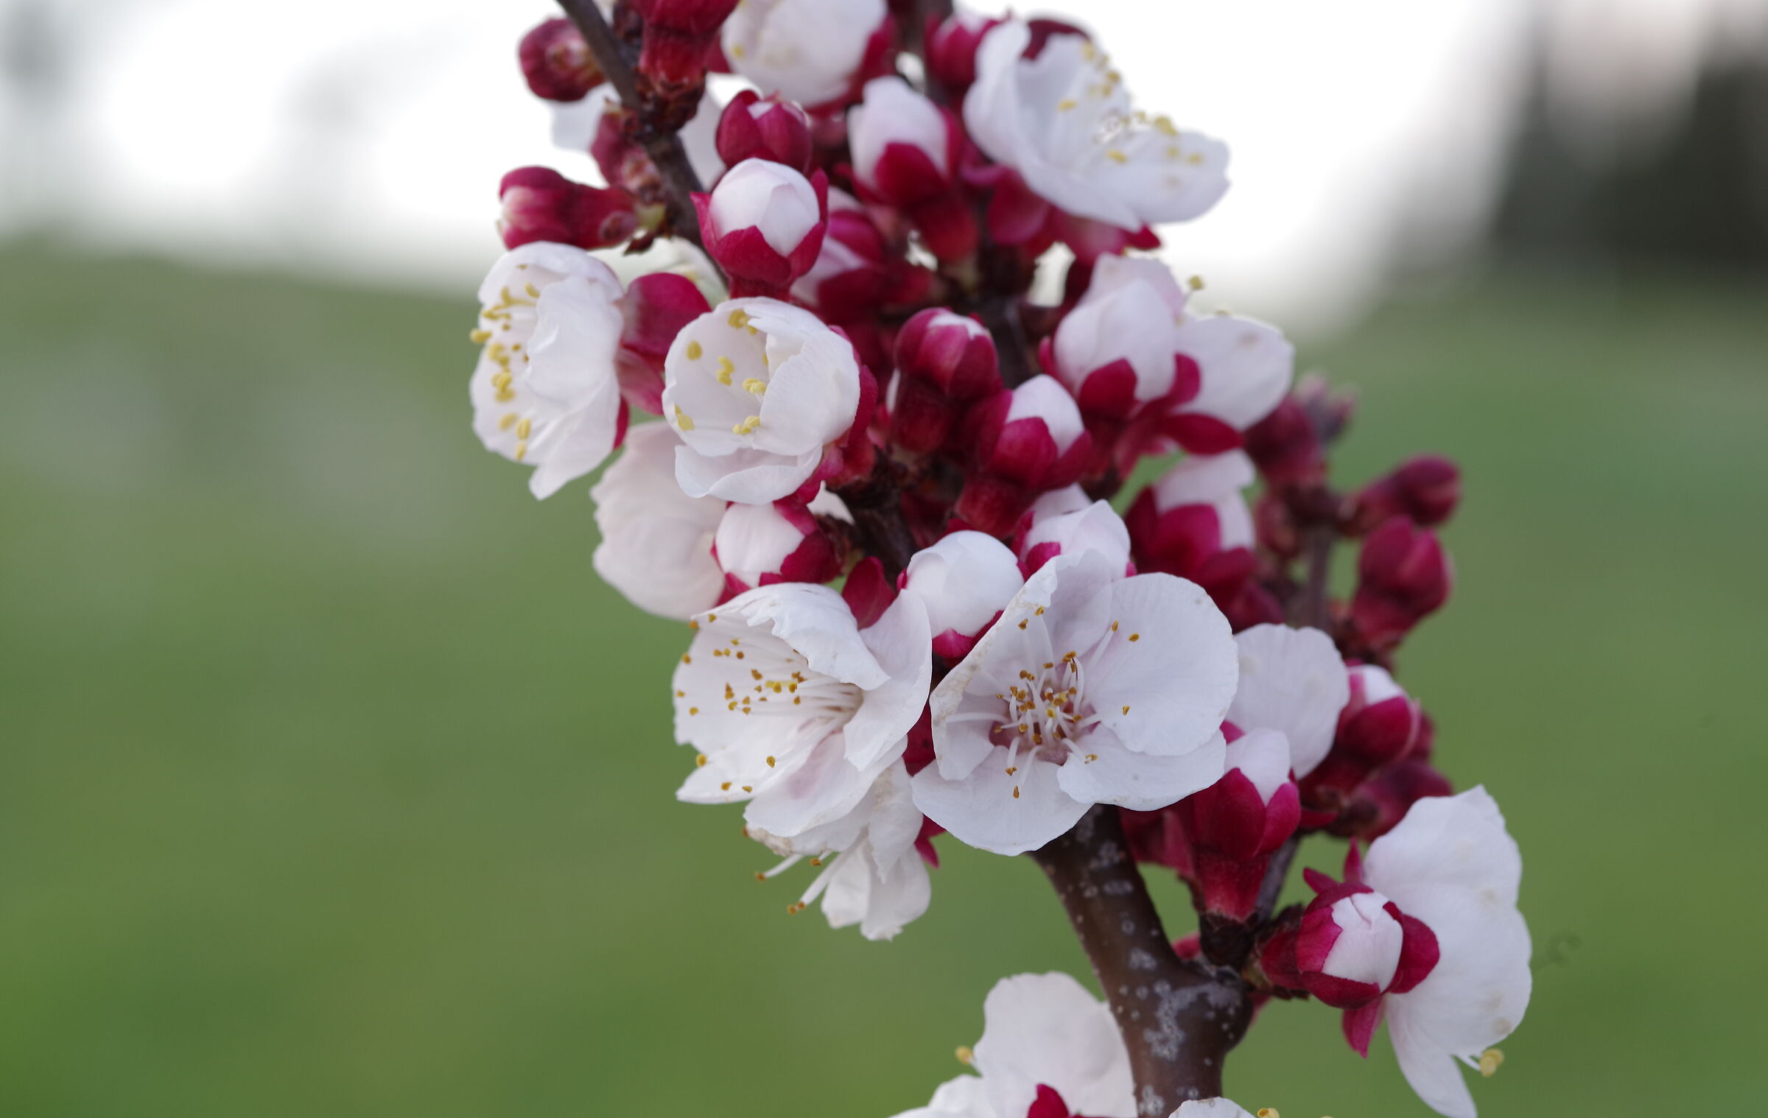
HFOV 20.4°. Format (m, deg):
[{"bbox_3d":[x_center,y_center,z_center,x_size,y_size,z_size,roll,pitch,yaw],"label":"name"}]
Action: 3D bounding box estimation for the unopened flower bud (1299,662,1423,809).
[{"bbox_3d":[0.041,0.015,0.420,0.009,0.013,0.009,26,15,0],"label":"unopened flower bud"}]

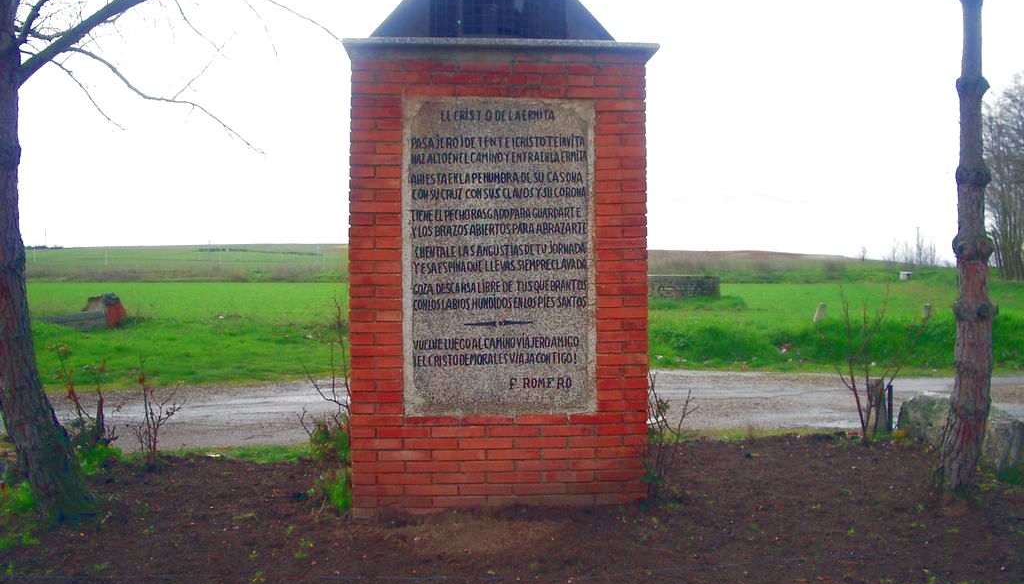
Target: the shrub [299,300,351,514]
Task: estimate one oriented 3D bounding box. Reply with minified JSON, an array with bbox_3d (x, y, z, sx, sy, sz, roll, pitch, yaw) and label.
[{"bbox_3d":[-0.917,0.564,5.080,0.260,1.020,0.280,0,1,-5],"label":"shrub"}]

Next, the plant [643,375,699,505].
[{"bbox_3d":[0.784,0.710,5.120,0.250,0.610,0.250,0,1,-5],"label":"plant"}]

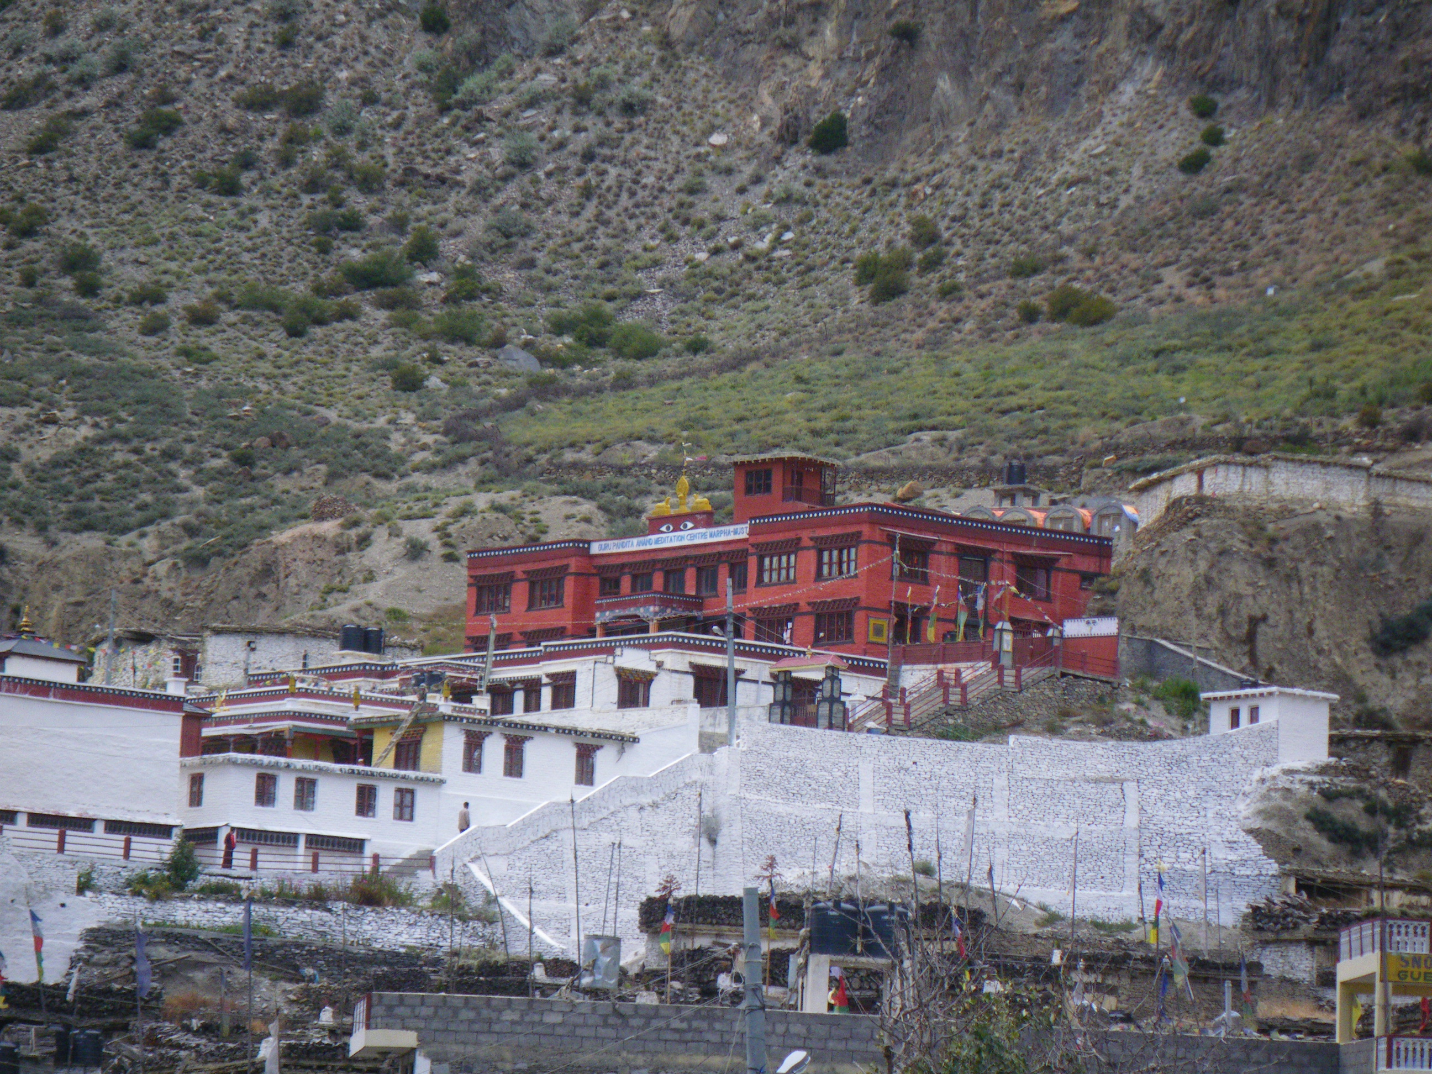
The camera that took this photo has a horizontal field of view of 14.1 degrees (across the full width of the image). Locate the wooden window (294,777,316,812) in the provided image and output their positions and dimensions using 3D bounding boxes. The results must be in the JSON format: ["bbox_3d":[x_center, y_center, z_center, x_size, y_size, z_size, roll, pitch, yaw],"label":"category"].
[{"bbox_3d":[-16.896,10.574,238.000,1.000,1.310,0.120,-4,-10,38],"label":"wooden window"}]

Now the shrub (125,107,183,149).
[{"bbox_3d":[-37.371,-27.182,385.000,3.751,2.600,3.287,3,-8,-6],"label":"shrub"}]

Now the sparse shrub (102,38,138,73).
[{"bbox_3d":[-39.602,-32.016,385.000,2.380,2.200,2.142,2,-7,0],"label":"sparse shrub"}]

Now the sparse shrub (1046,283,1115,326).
[{"bbox_3d":[21.822,-13.902,346.000,4.061,2.398,3.522,1,-7,0],"label":"sparse shrub"}]

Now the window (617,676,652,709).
[{"bbox_3d":[-3.375,6.518,241.000,1.635,1.420,0.250,7,-9,-37],"label":"window"}]

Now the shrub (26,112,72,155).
[{"bbox_3d":[-43.058,-26.044,374.000,2.903,2.526,2.518,1,-7,0],"label":"shrub"}]

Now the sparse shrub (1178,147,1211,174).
[{"bbox_3d":[33.693,-26.521,408.000,2.293,1.740,2.010,1,-8,5],"label":"sparse shrub"}]

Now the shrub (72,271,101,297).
[{"bbox_3d":[-38.248,-15.401,352.000,1.715,1.501,1.503,3,-8,-6],"label":"shrub"}]

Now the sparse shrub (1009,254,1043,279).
[{"bbox_3d":[18.801,-16.455,352.000,2.040,1.410,1.836,2,-7,0],"label":"sparse shrub"}]

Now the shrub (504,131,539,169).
[{"bbox_3d":[-12.503,-24.827,372.000,2.183,2.248,1.893,1,-7,0],"label":"shrub"}]

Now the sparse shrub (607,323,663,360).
[{"bbox_3d":[-5.041,-12.374,365.000,3.420,2.076,2.997,2,-8,-1],"label":"sparse shrub"}]

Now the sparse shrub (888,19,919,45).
[{"bbox_3d":[12.656,-34.014,390.000,2.141,1.663,1.857,1,-7,0],"label":"sparse shrub"}]

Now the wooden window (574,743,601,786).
[{"bbox_3d":[-5.684,10.127,257.000,0.250,1.839,1.330,-6,-10,44],"label":"wooden window"}]

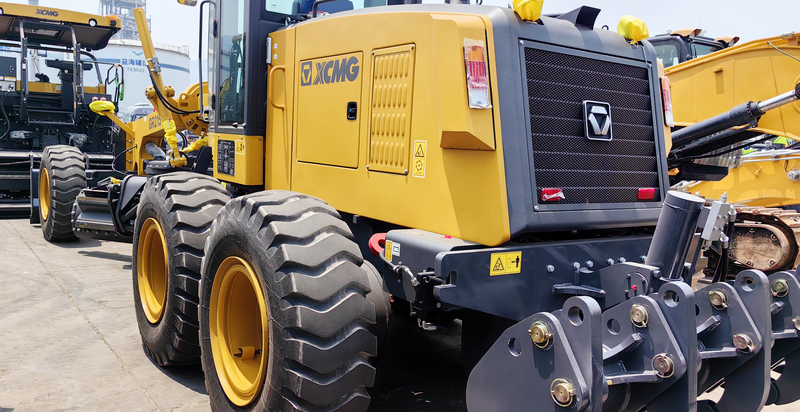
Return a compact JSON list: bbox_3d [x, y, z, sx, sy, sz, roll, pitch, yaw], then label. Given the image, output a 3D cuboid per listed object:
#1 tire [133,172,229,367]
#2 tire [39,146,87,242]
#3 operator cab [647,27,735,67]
[{"bbox_3d":[-1.536,0.438,4.422,0.440,1.350,1.350,-2,7,-36],"label":"tire"},{"bbox_3d":[-4.775,-0.173,8.826,0.440,1.350,1.350,-2,8,-38],"label":"tire"},{"bbox_3d":[3.559,-1.440,9.016,1.030,1.720,1.800,-1,7,-30],"label":"operator cab"}]

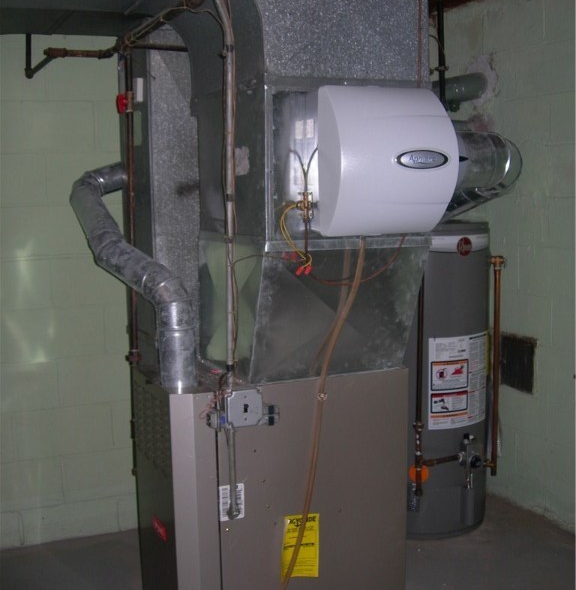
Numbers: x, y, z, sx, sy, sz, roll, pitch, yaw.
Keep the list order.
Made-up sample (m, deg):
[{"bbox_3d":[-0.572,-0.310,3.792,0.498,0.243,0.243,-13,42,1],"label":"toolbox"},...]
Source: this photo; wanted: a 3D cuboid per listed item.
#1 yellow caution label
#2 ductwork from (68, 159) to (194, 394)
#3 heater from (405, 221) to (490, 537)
[{"bbox_3d":[0.042,0.760,2.530,0.117,0.204,0.008,-5,10,-23],"label":"yellow caution label"},{"bbox_3d":[-0.534,-0.117,2.782,0.320,0.630,1.050,-5,10,-23],"label":"ductwork"},{"bbox_3d":[0.586,0.337,3.591,0.535,1.265,0.565,-1,9,0],"label":"heater"}]

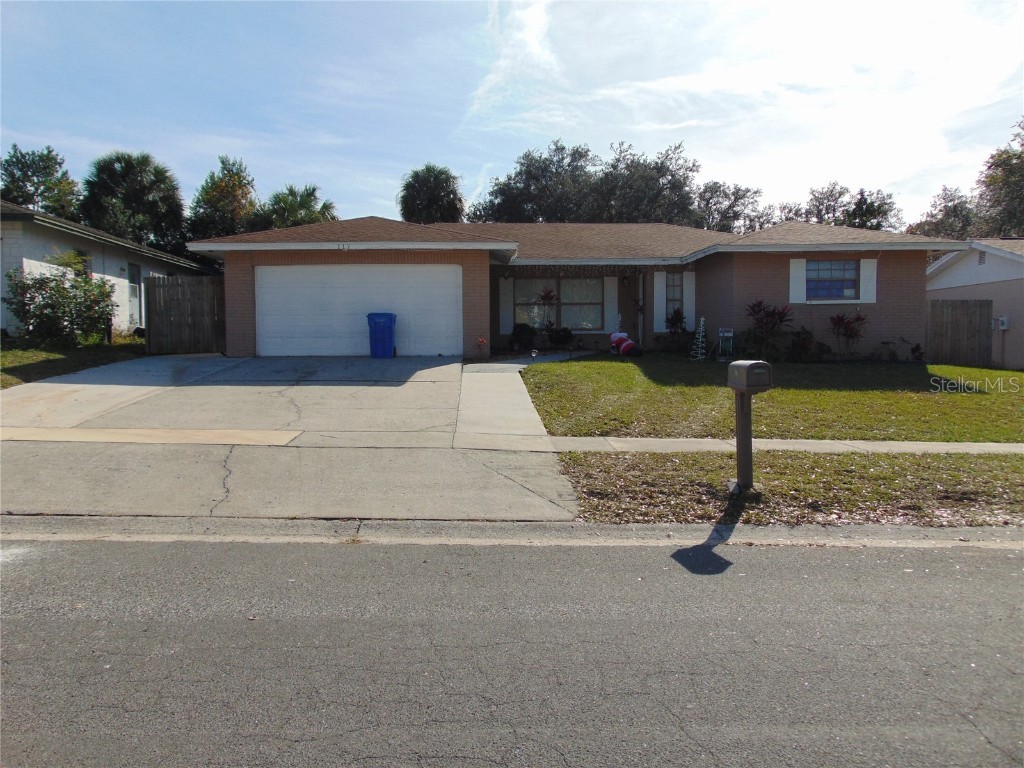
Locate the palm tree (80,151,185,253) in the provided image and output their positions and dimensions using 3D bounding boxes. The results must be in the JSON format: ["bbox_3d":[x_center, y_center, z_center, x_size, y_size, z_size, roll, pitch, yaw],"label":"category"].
[{"bbox_3d":[-15.175,-5.282,29.883,4.148,8.014,4.148,-1,3,-3],"label":"palm tree"}]

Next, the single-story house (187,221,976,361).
[{"bbox_3d":[1.431,-3.238,23.985,18.200,4.470,13.800,-1,3,-3],"label":"single-story house"}]

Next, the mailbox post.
[{"bbox_3d":[2.258,0.392,7.034,0.230,1.210,0.490,-1,3,-3],"label":"mailbox post"}]

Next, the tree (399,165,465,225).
[{"bbox_3d":[-4.536,-7.290,42.457,3.721,10.352,3.721,-1,3,-3],"label":"tree"}]

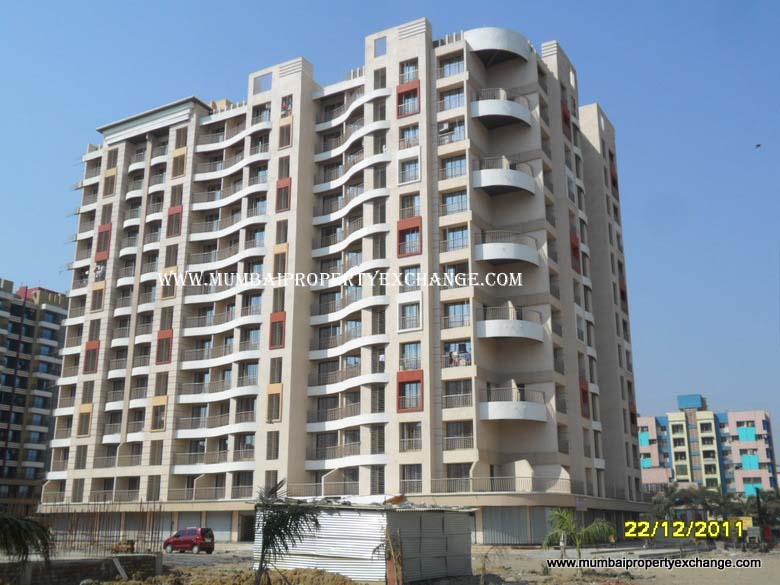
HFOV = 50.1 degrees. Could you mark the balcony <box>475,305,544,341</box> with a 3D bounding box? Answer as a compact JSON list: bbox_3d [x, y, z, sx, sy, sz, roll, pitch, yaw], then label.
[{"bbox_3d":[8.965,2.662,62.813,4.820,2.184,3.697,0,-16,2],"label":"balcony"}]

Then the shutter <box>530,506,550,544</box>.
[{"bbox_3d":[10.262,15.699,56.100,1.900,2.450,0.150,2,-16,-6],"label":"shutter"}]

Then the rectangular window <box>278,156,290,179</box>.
[{"bbox_3d":[-8.906,-10.593,71.388,1.172,2.049,0.150,-9,-18,28],"label":"rectangular window"}]

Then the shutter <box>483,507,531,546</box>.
[{"bbox_3d":[7.526,15.167,54.332,3.087,2.391,0.120,-6,-17,21],"label":"shutter"}]

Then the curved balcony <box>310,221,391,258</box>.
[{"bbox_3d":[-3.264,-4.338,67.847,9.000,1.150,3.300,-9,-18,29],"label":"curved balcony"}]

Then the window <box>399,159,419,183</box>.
[{"bbox_3d":[1.576,-9.388,64.931,1.633,2.000,0.200,-9,-18,29],"label":"window"}]

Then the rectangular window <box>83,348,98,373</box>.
[{"bbox_3d":[-28.108,6.458,78.605,1.520,2.041,0.200,-9,-18,29],"label":"rectangular window"}]

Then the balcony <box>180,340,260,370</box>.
[{"bbox_3d":[-13.939,5.276,70.016,8.907,1.670,1.699,-9,-18,28],"label":"balcony"}]

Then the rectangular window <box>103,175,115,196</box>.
[{"bbox_3d":[-27.982,-10.613,83.381,1.426,2.071,0.200,-9,-18,29],"label":"rectangular window"}]

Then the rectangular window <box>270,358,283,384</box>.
[{"bbox_3d":[-9.097,6.303,66.927,1.123,2.068,0.197,-9,-19,28],"label":"rectangular window"}]

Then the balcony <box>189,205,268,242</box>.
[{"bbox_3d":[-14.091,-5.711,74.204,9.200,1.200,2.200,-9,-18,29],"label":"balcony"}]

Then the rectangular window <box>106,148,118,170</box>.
[{"bbox_3d":[-28.194,-13.570,84.974,1.420,2.200,0.180,-9,-19,28],"label":"rectangular window"}]

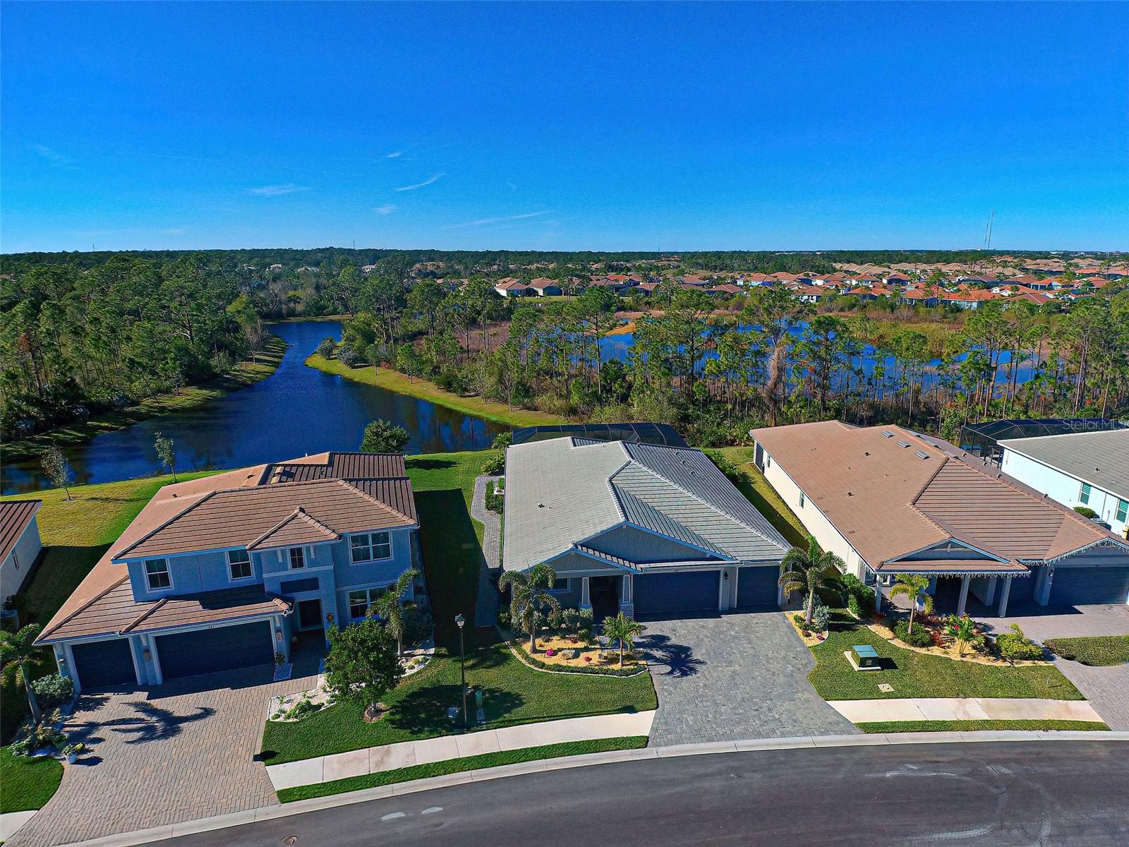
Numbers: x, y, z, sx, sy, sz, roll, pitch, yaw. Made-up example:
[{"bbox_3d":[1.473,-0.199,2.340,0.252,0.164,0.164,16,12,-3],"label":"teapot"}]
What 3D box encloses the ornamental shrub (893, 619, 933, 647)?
[{"bbox_3d":[17.837,10.695,28.317,1.650,1.100,1.550,0,17,0],"label":"ornamental shrub"}]

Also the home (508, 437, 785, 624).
[{"bbox_3d":[4.153,4.906,38.720,16.400,6.100,18.800,-2,17,-5],"label":"home"}]

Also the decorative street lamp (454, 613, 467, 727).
[{"bbox_3d":[-4.164,10.232,22.791,0.450,5.400,0.450,0,17,0],"label":"decorative street lamp"}]

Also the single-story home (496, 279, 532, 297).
[{"bbox_3d":[-24.209,-59.855,249.430,13.000,5.400,17.000,-6,18,-18],"label":"single-story home"}]

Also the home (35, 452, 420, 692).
[{"bbox_3d":[-18.000,5.529,34.588,16.700,7.500,19.300,-5,18,-15],"label":"home"}]

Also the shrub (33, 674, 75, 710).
[{"bbox_3d":[-22.809,11.918,24.758,1.400,1.150,1.300,0,17,0],"label":"shrub"}]

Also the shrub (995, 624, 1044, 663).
[{"bbox_3d":[22.238,10.787,27.126,1.850,1.550,1.700,0,17,0],"label":"shrub"}]

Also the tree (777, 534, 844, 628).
[{"bbox_3d":[13.044,8.395,29.040,3.400,5.100,3.300,0,17,0],"label":"tree"}]

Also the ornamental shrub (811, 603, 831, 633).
[{"bbox_3d":[13.416,10.220,29.056,0.900,1.600,0.900,0,17,0],"label":"ornamental shrub"}]

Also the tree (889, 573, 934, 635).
[{"bbox_3d":[17.938,9.431,28.511,2.300,3.400,2.200,0,17,0],"label":"tree"}]

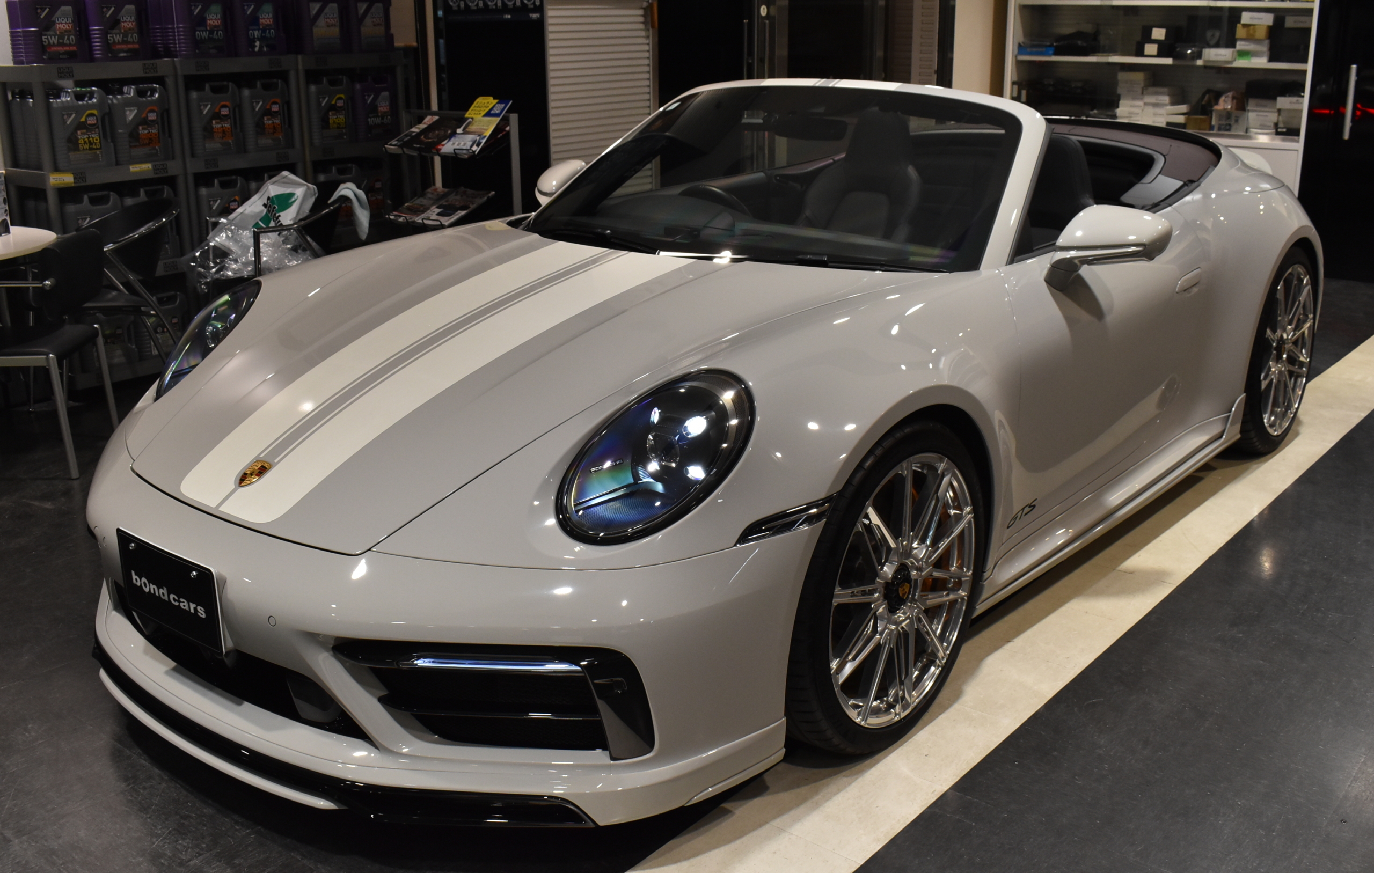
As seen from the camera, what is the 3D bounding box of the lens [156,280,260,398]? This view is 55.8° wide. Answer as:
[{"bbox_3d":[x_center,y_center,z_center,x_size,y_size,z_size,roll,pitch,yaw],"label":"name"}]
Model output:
[{"bbox_3d":[-1.114,-0.217,3.020,0.225,0.240,0.320,13,22,38],"label":"lens"}]

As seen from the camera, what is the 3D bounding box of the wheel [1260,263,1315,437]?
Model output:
[{"bbox_3d":[1.877,-0.305,4.337,0.270,0.570,0.570,13,22,38],"label":"wheel"}]

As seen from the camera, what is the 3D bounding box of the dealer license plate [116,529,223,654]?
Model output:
[{"bbox_3d":[-0.909,0.269,2.280,0.330,0.165,0.020,13,22,38],"label":"dealer license plate"}]

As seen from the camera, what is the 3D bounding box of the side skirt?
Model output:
[{"bbox_3d":[1.142,0.124,3.419,0.110,0.160,1.680,13,22,38],"label":"side skirt"}]

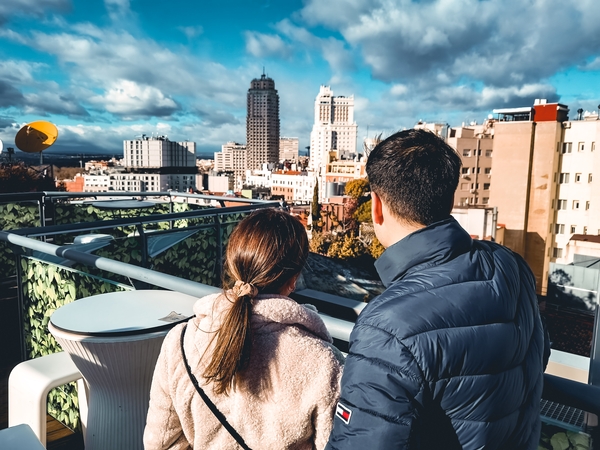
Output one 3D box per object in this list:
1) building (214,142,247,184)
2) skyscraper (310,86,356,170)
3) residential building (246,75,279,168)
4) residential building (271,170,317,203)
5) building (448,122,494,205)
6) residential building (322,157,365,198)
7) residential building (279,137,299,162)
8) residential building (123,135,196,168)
[{"bbox_3d":[-77.710,-67.550,525.000,34.000,48.000,24.000,4,8,17],"label":"building"},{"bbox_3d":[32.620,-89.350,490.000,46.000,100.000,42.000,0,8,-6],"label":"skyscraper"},{"bbox_3d":[-44.970,-114.330,575.000,33.000,130.000,27.000,5,8,25],"label":"residential building"},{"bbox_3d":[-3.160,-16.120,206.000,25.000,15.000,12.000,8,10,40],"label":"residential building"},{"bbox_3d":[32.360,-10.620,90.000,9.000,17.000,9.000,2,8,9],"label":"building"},{"bbox_3d":[13.650,-13.320,143.000,14.000,13.500,11.000,5,8,27],"label":"residential building"},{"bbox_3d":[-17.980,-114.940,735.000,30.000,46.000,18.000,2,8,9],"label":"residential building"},{"bbox_3d":[-98.480,-49.940,330.000,36.000,25.000,32.000,5,8,27],"label":"residential building"}]

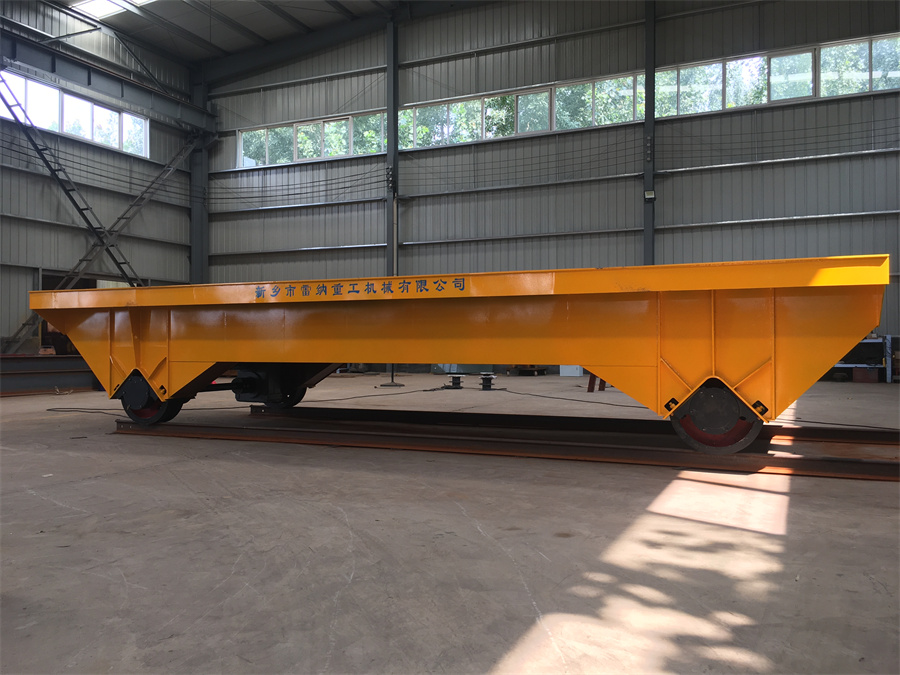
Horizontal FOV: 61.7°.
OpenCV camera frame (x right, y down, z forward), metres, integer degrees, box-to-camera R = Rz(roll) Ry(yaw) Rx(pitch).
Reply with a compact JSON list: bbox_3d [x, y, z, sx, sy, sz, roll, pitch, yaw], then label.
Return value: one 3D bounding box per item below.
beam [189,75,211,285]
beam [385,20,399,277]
[{"bbox_3d":[-8.350,-3.800,25.200,0.500,9.700,0.260,0,-1,24],"label":"beam"},{"bbox_3d":[-1.670,-4.100,22.200,0.210,10.250,0.310,0,-1,24],"label":"beam"}]

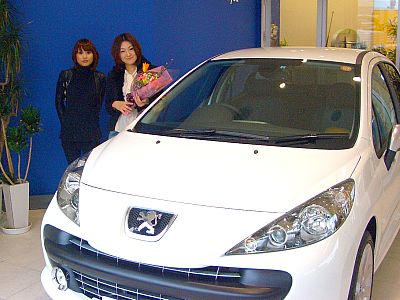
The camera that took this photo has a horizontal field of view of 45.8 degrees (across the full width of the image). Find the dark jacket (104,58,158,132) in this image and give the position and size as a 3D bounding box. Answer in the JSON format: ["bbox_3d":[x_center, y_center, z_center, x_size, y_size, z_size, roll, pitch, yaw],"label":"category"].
[{"bbox_3d":[-0.583,-0.472,4.030,0.470,0.640,0.280,-3,11,-8],"label":"dark jacket"}]

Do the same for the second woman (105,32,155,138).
[{"bbox_3d":[-0.569,-0.160,4.058,0.480,1.639,0.340,-3,11,-8],"label":"second woman"}]

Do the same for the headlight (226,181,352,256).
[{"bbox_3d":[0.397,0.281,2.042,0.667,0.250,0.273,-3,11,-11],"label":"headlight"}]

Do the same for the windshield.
[{"bbox_3d":[0.342,-0.347,3.046,1.450,0.180,1.113,5,38,28],"label":"windshield"}]

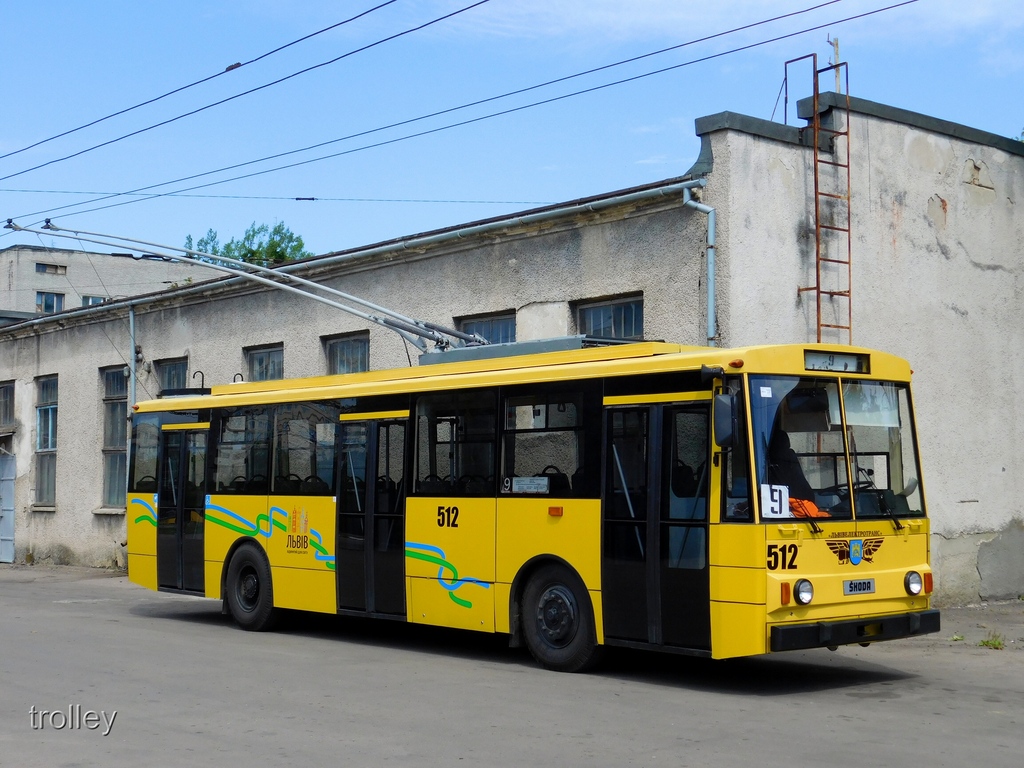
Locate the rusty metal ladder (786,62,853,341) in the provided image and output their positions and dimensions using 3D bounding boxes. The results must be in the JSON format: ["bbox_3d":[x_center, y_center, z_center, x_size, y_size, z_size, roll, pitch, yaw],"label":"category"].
[{"bbox_3d":[3.855,-1.546,18.853,0.700,5.070,0.520,3,-5,-40],"label":"rusty metal ladder"}]

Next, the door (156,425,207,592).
[{"bbox_3d":[-4.279,1.635,19.657,0.100,2.091,1.308,3,-5,-40],"label":"door"}]

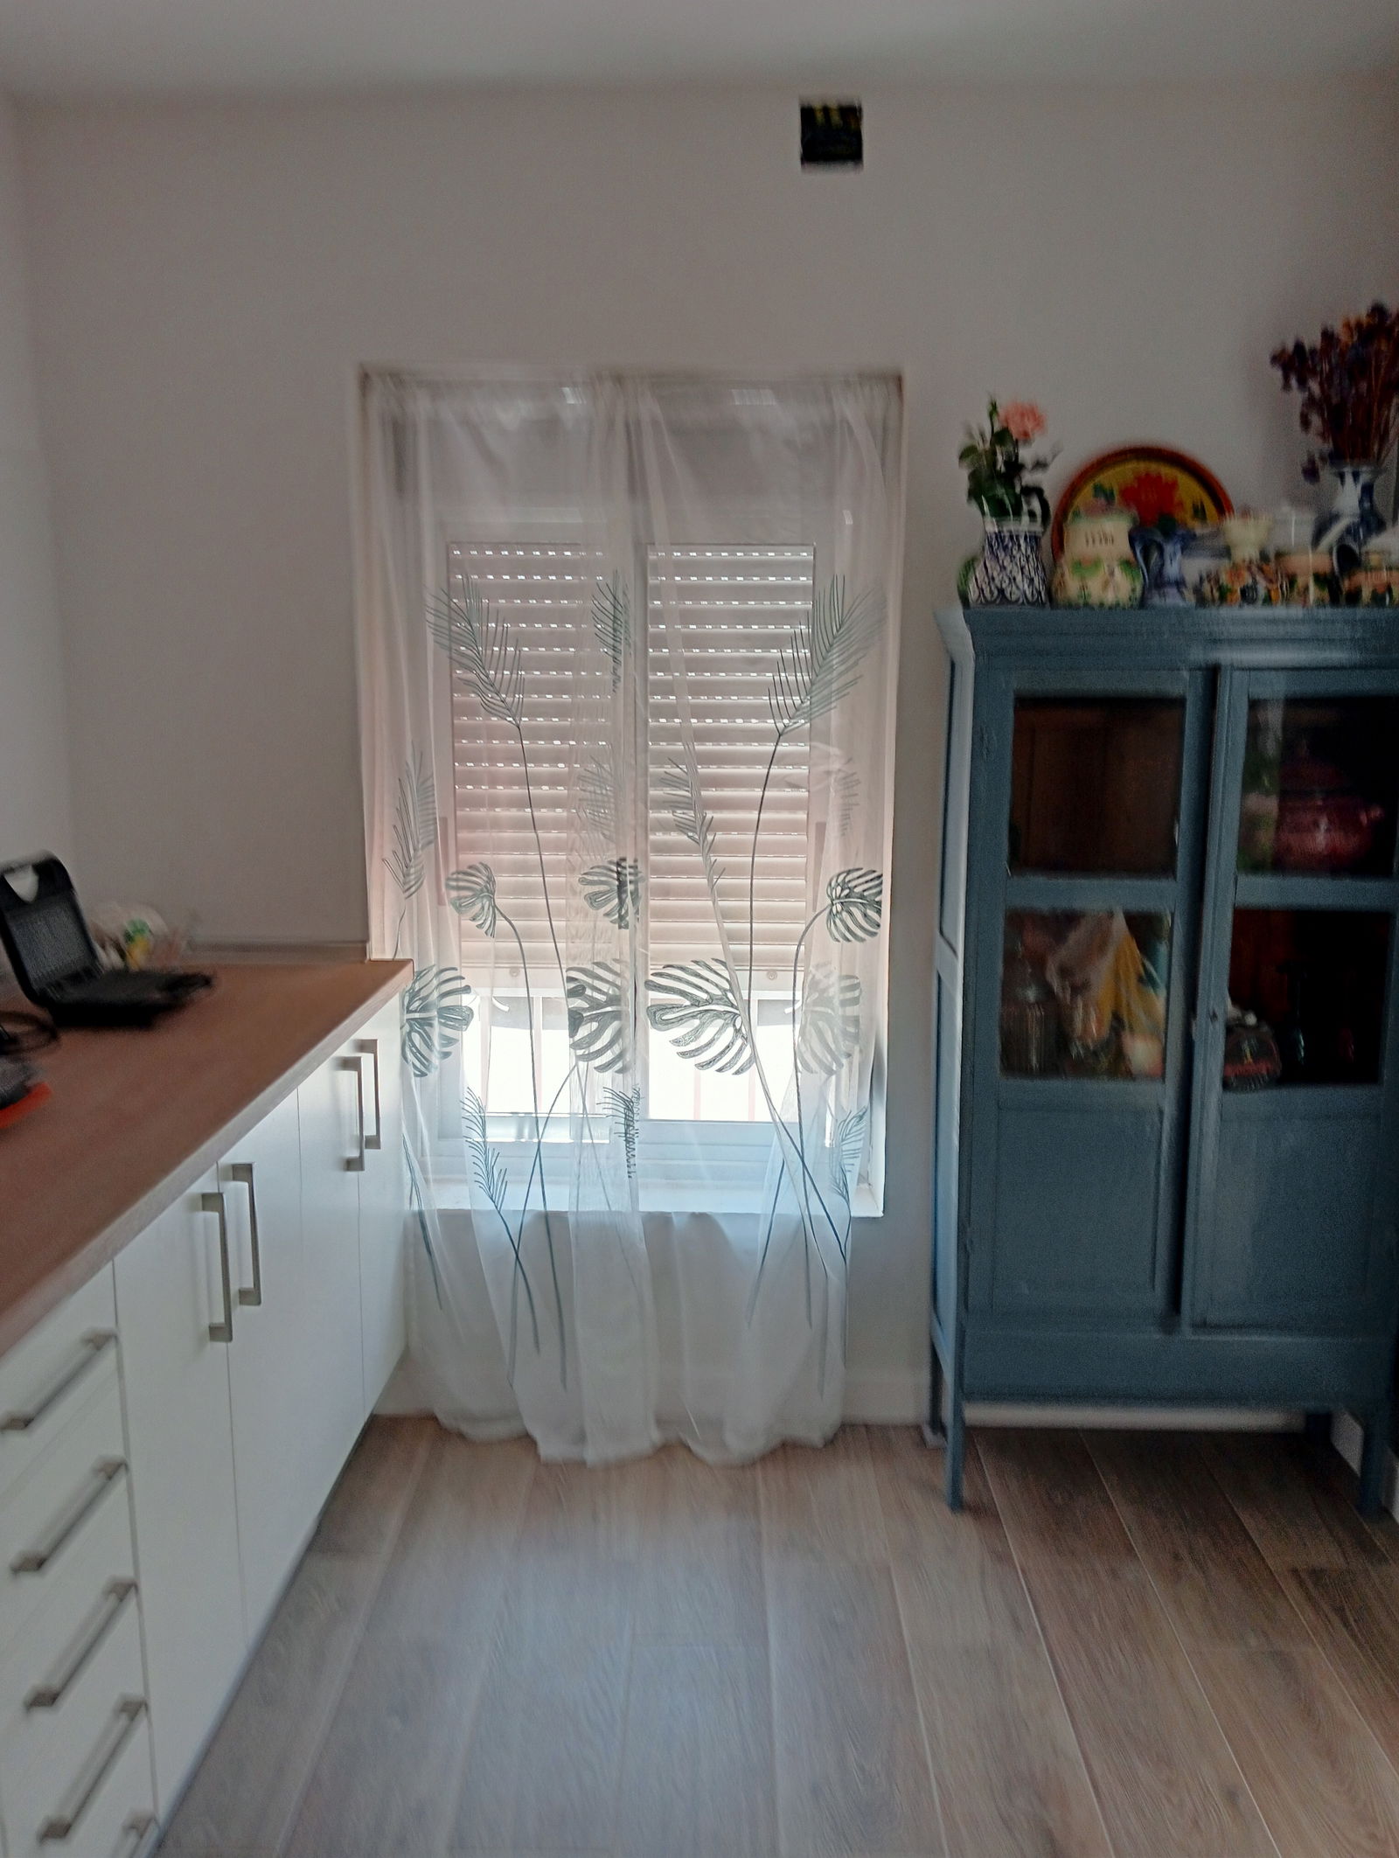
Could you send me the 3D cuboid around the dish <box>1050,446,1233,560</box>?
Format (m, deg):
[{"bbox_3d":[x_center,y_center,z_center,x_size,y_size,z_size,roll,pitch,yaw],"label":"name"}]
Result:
[{"bbox_3d":[0.771,-0.704,2.623,0.317,0.317,0.030,1,-7,1],"label":"dish"}]

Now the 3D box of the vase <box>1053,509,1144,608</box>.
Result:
[{"bbox_3d":[0.667,-0.615,2.515,0.151,0.163,0.144,1,9,1],"label":"vase"}]

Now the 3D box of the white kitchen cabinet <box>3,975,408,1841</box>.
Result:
[{"bbox_3d":[-0.903,0.676,2.086,0.613,0.879,1.727,1,9,1],"label":"white kitchen cabinet"}]

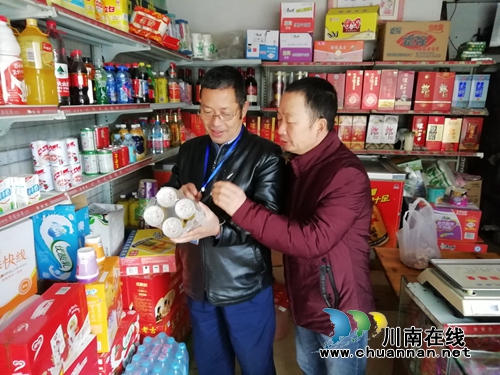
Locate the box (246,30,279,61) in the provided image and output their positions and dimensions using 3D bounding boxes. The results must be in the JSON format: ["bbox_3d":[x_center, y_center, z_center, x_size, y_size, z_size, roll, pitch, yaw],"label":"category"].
[{"bbox_3d":[0.098,-1.151,3.085,0.258,0.220,0.260,0,13,-2],"label":"box"}]

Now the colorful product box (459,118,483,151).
[{"bbox_3d":[1.803,-0.439,3.092,0.147,0.267,0.110,2,13,7],"label":"colorful product box"}]

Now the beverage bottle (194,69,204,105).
[{"bbox_3d":[-0.419,-0.876,3.278,0.077,0.309,0.077,2,13,7],"label":"beverage bottle"}]

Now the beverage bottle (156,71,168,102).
[{"bbox_3d":[-0.615,-0.701,2.642,0.071,0.217,0.071,2,13,7],"label":"beverage bottle"}]

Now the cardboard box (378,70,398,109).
[{"bbox_3d":[1.099,-0.777,3.014,0.123,0.307,0.115,2,13,7],"label":"cardboard box"}]

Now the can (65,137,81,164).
[{"bbox_3d":[-0.750,-0.156,1.585,0.064,0.104,0.064,1,13,0],"label":"can"}]

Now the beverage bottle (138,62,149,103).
[{"bbox_3d":[-0.664,-0.651,2.351,0.066,0.242,0.066,9,15,32],"label":"beverage bottle"}]

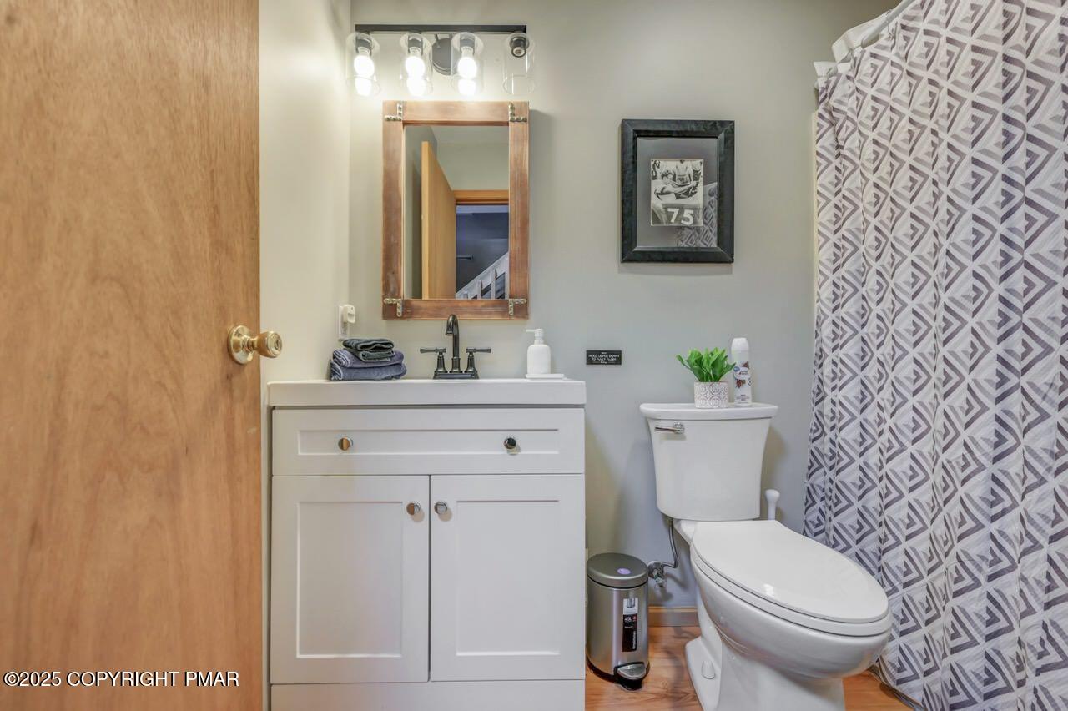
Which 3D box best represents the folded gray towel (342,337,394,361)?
[{"bbox_3d":[-0.521,-0.016,1.305,0.147,0.073,0.130,0,0,-6],"label":"folded gray towel"}]

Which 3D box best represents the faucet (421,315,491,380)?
[{"bbox_3d":[-0.262,-0.027,1.360,0.239,0.214,0.148,0,0,-1],"label":"faucet"}]

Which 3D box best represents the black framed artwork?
[{"bbox_3d":[0.503,-0.573,1.461,0.394,0.499,0.030,0,0,-1],"label":"black framed artwork"}]

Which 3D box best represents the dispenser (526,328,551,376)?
[{"bbox_3d":[0.016,-0.013,1.390,0.083,0.153,0.078,0,0,-3],"label":"dispenser"}]

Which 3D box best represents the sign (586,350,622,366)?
[{"bbox_3d":[0.249,0.008,1.471,0.128,0.052,0.005,0,0,-1],"label":"sign"}]

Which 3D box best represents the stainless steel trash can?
[{"bbox_3d":[0.265,0.804,1.291,0.190,0.305,0.217,0,0,-10],"label":"stainless steel trash can"}]

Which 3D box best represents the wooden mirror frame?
[{"bbox_3d":[-0.272,-0.505,1.457,0.508,0.762,0.026,0,0,-1],"label":"wooden mirror frame"}]

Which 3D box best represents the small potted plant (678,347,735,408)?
[{"bbox_3d":[0.547,0.069,1.320,0.185,0.190,0.175,0,0,23],"label":"small potted plant"}]

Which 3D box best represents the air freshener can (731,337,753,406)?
[{"bbox_3d":[0.677,0.053,1.347,0.057,0.217,0.057,0,0,23],"label":"air freshener can"}]

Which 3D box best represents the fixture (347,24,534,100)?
[{"bbox_3d":[-0.303,-0.993,1.385,0.607,0.218,0.163,0,0,-1],"label":"fixture"}]

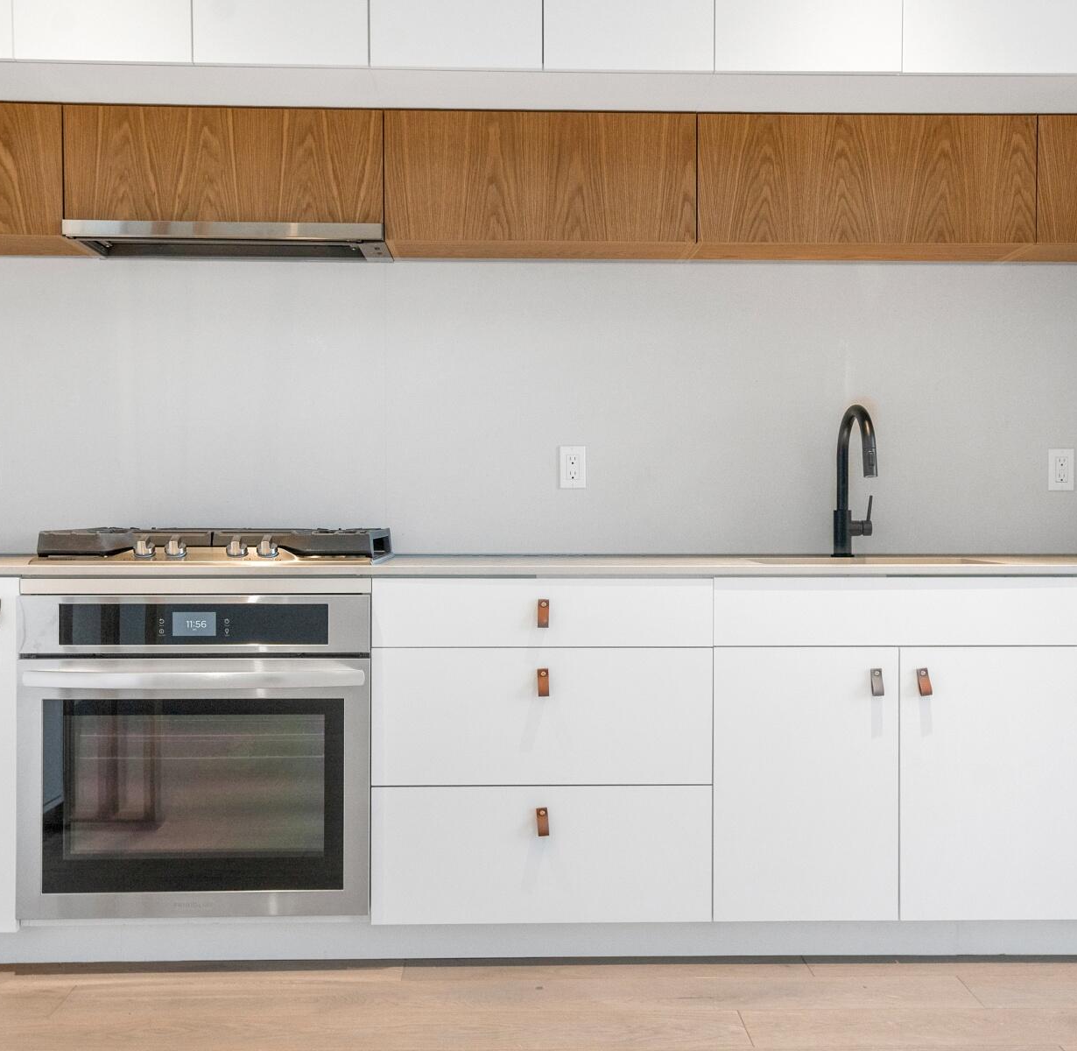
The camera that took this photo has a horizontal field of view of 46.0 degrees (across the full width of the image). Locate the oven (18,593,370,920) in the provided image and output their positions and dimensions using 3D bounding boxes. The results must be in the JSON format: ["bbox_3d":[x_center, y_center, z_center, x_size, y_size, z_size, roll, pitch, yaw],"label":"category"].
[{"bbox_3d":[-0.754,0.497,3.058,0.754,0.703,0.620,0,1,-2],"label":"oven"}]

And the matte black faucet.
[{"bbox_3d":[0.830,-0.112,3.224,0.108,0.388,0.283,0,1,-2],"label":"matte black faucet"}]

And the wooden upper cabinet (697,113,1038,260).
[{"bbox_3d":[0.805,-0.853,3.277,0.845,0.318,0.315,0,1,-2],"label":"wooden upper cabinet"}]

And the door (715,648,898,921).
[{"bbox_3d":[0.596,0.574,2.827,0.412,0.605,0.025,0,0,-2],"label":"door"}]

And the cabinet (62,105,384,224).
[{"bbox_3d":[-0.764,-0.875,3.231,0.766,0.279,0.300,0,1,-2],"label":"cabinet"}]

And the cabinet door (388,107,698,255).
[{"bbox_3d":[0.007,-0.853,3.120,0.763,0.317,0.030,0,1,-2],"label":"cabinet door"}]

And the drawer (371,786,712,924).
[{"bbox_3d":[0.002,0.733,3.097,0.761,0.306,0.520,0,1,-2],"label":"drawer"}]

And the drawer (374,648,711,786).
[{"bbox_3d":[0.003,0.424,3.072,0.760,0.310,0.500,0,1,-2],"label":"drawer"}]

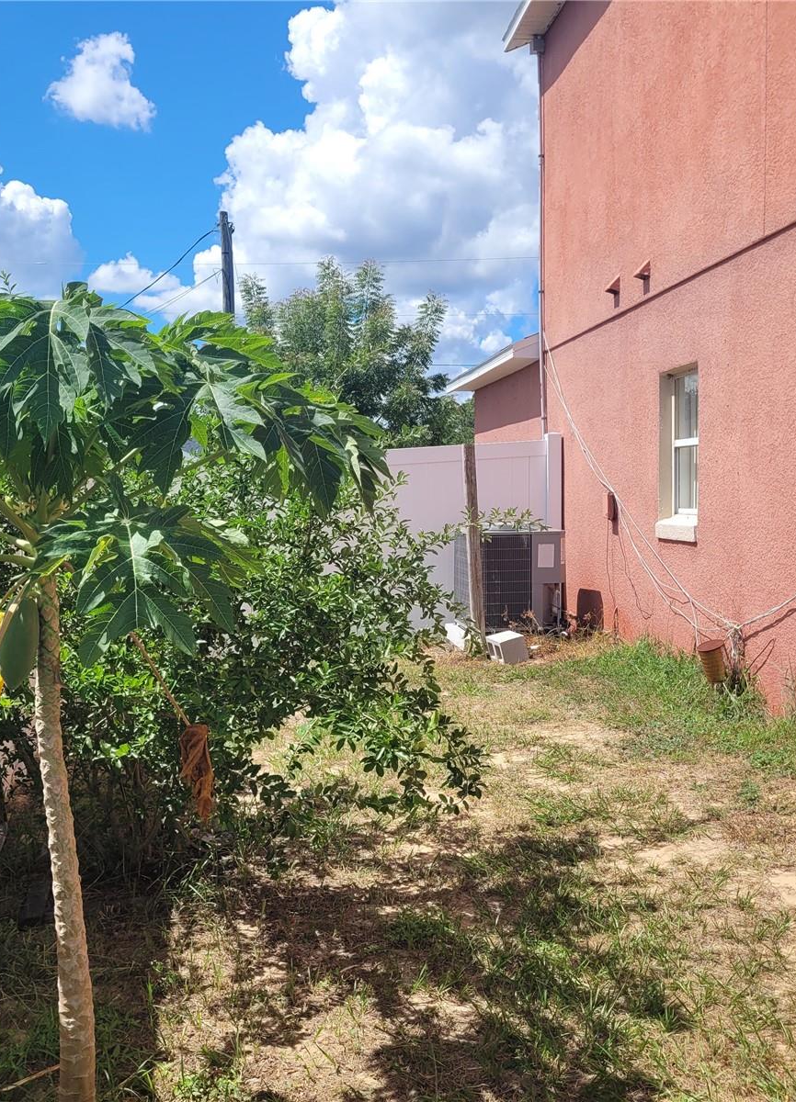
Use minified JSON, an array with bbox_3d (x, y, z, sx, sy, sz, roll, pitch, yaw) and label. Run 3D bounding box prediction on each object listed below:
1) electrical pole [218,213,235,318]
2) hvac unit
[{"bbox_3d":[-3.924,-3.788,26.025,0.280,8.300,0.280,-2,3,-7],"label":"electrical pole"},{"bbox_3d":[0.912,0.222,9.250,0.769,0.808,0.769,-1,3,-7],"label":"hvac unit"}]

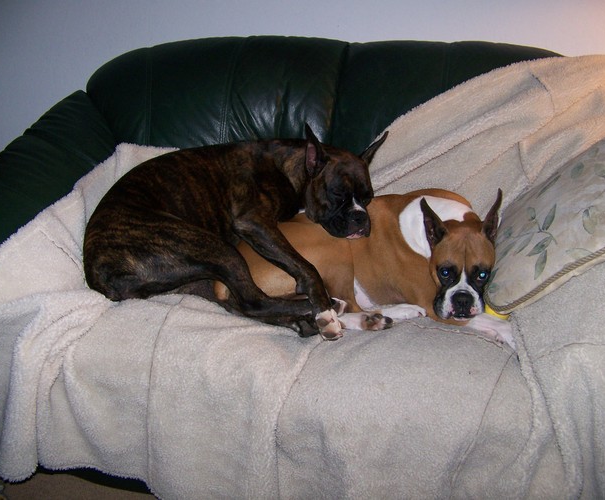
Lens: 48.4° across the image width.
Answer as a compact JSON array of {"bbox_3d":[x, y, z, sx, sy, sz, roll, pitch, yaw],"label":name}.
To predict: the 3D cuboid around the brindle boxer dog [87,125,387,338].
[{"bbox_3d":[-0.165,-0.083,1.700,0.730,0.370,0.450,5,28,9],"label":"brindle boxer dog"}]

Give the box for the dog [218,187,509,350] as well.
[{"bbox_3d":[0.145,0.017,1.640,0.680,0.270,0.370,7,29,12],"label":"dog"}]

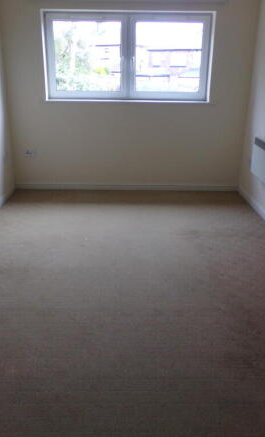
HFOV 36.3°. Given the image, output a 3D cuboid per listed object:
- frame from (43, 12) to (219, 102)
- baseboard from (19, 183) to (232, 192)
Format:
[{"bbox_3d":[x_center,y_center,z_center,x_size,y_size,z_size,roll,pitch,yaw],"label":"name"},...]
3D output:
[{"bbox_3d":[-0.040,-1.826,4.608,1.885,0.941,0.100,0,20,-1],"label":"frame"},{"bbox_3d":[-0.053,-0.391,5.040,2.790,0.092,0.018,0,20,-1],"label":"baseboard"}]

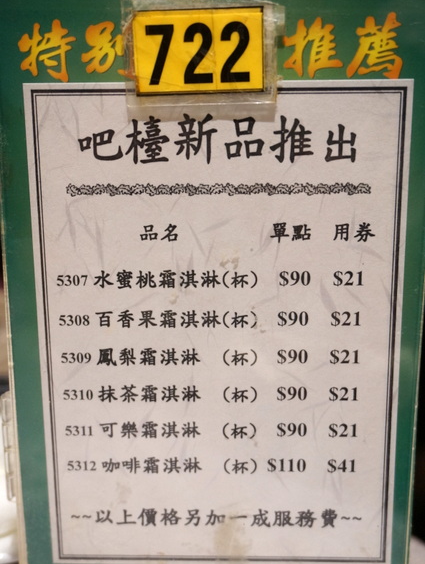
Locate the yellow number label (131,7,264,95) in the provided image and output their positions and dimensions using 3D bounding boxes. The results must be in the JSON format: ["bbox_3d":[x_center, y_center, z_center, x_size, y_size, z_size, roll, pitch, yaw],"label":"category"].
[{"bbox_3d":[-0.004,-0.077,0.268,0.043,0.027,0.002,-1,14,2],"label":"yellow number label"}]

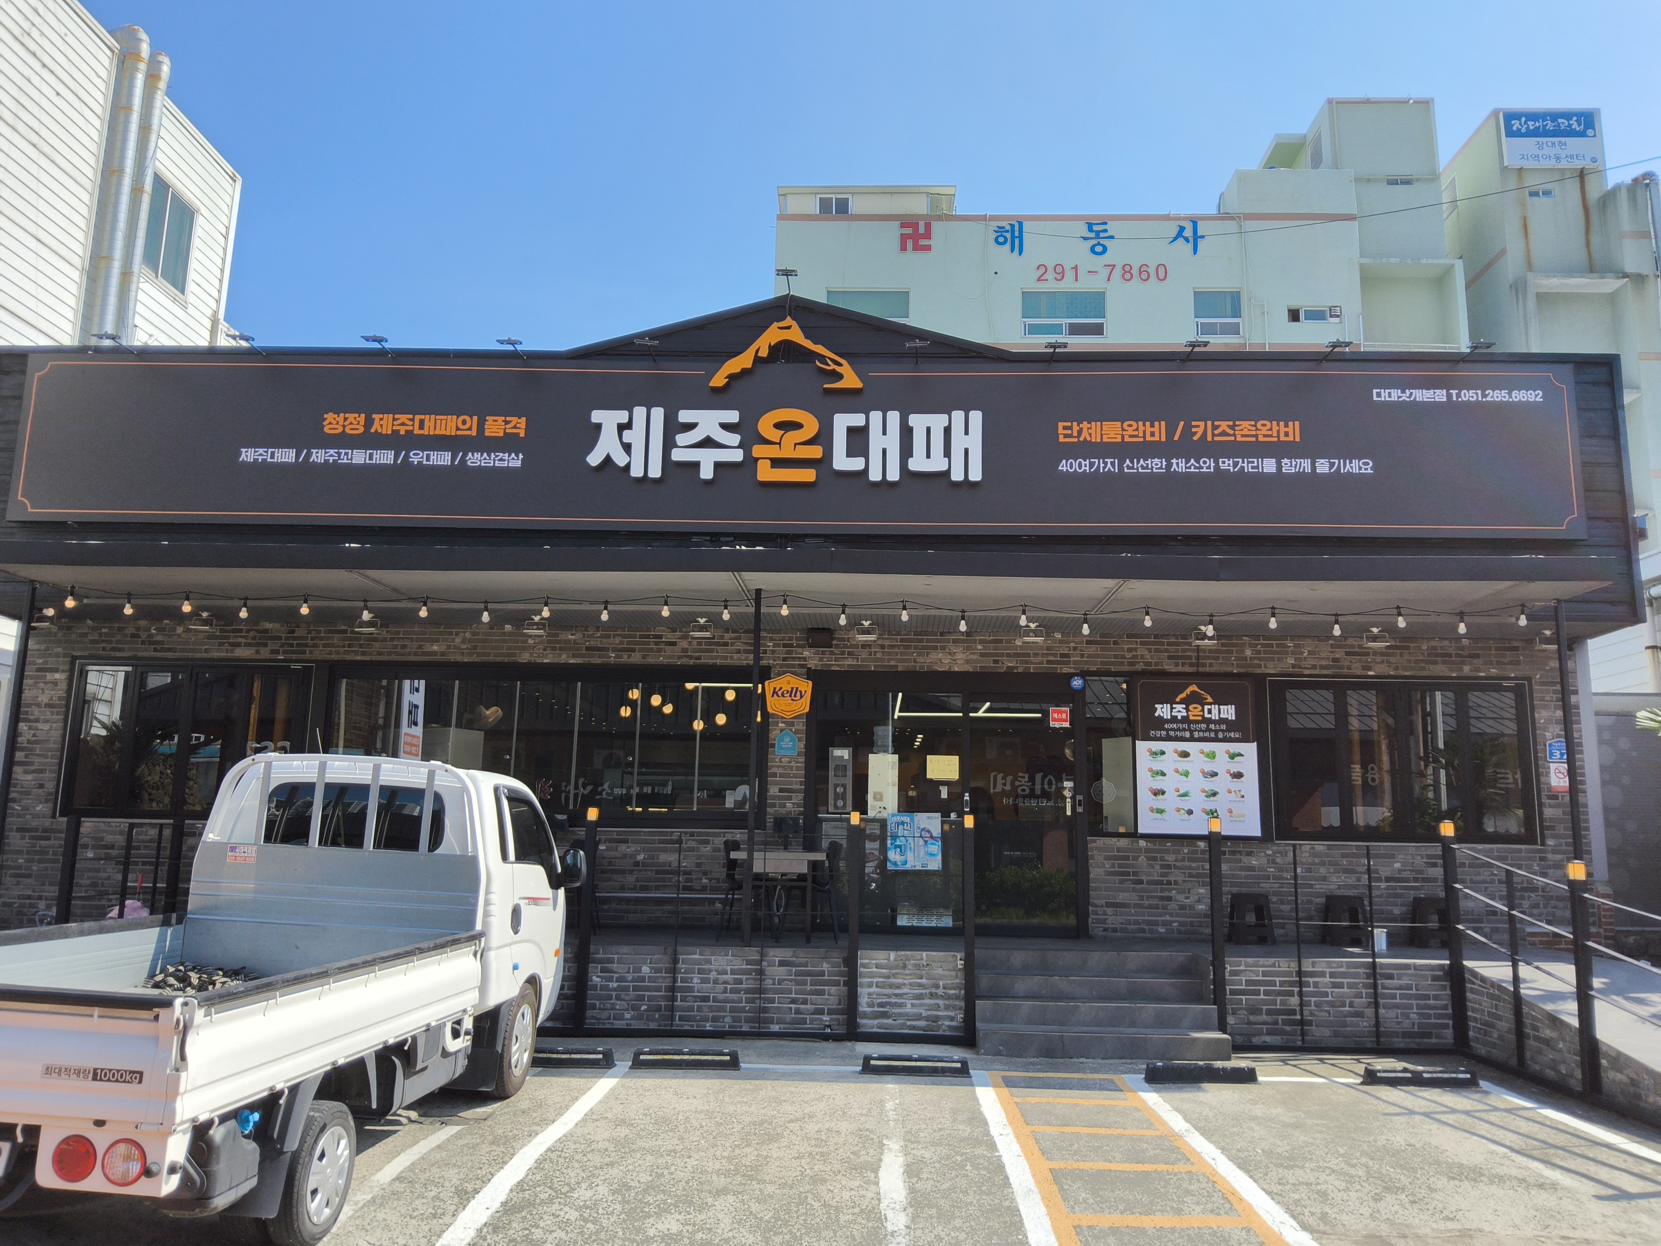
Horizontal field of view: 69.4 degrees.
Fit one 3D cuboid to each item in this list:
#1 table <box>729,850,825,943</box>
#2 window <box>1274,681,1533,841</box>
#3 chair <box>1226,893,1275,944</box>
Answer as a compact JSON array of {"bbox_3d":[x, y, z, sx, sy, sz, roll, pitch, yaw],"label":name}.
[{"bbox_3d":[-0.410,2.303,10.190,0.774,0.716,1.150,1,-9,1],"label":"table"},{"bbox_3d":[5.227,1.263,10.957,2.365,1.469,0.120,1,-9,1],"label":"window"},{"bbox_3d":[3.629,2.563,10.412,0.350,0.415,0.330,1,-9,1],"label":"chair"}]

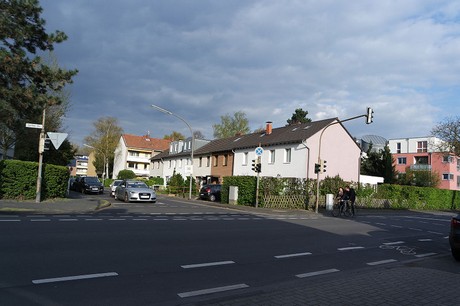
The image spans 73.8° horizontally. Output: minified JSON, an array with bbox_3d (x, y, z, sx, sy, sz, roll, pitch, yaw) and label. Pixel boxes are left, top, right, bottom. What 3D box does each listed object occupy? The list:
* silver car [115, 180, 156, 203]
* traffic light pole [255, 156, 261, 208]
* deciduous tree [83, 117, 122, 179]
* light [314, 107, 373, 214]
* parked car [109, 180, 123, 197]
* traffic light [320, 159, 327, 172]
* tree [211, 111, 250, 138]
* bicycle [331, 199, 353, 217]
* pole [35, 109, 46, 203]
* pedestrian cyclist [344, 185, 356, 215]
[{"bbox_3d":[-6.820,2.715,21.924,1.900,1.460,4.900,7,-7,-33],"label":"silver car"},{"bbox_3d":[1.886,1.814,20.433,0.500,3.730,0.450,7,-7,-33],"label":"traffic light pole"},{"bbox_3d":[-25.265,-0.431,60.275,7.700,13.768,7.700,5,-6,-20],"label":"deciduous tree"},{"bbox_3d":[6.542,0.631,17.817,0.500,5.980,3.770,7,-7,-33],"label":"light"},{"bbox_3d":[-9.896,3.041,26.604,1.800,1.460,4.300,7,-7,-33],"label":"parked car"},{"bbox_3d":[5.927,0.854,19.381,0.400,0.900,0.300,6,-6,-22],"label":"traffic light"},{"bbox_3d":[-0.168,-0.509,69.024,9.200,18.532,9.200,3,-6,0],"label":"tree"},{"bbox_3d":[6.412,3.104,17.549,1.720,1.040,0.580,7,-7,-33],"label":"bicycle"},{"bbox_3d":[-9.563,0.095,15.511,0.220,4.770,0.220,0,-7,30],"label":"pole"},{"bbox_3d":[6.995,2.777,17.727,0.600,1.790,0.520,7,-7,-33],"label":"pedestrian cyclist"}]

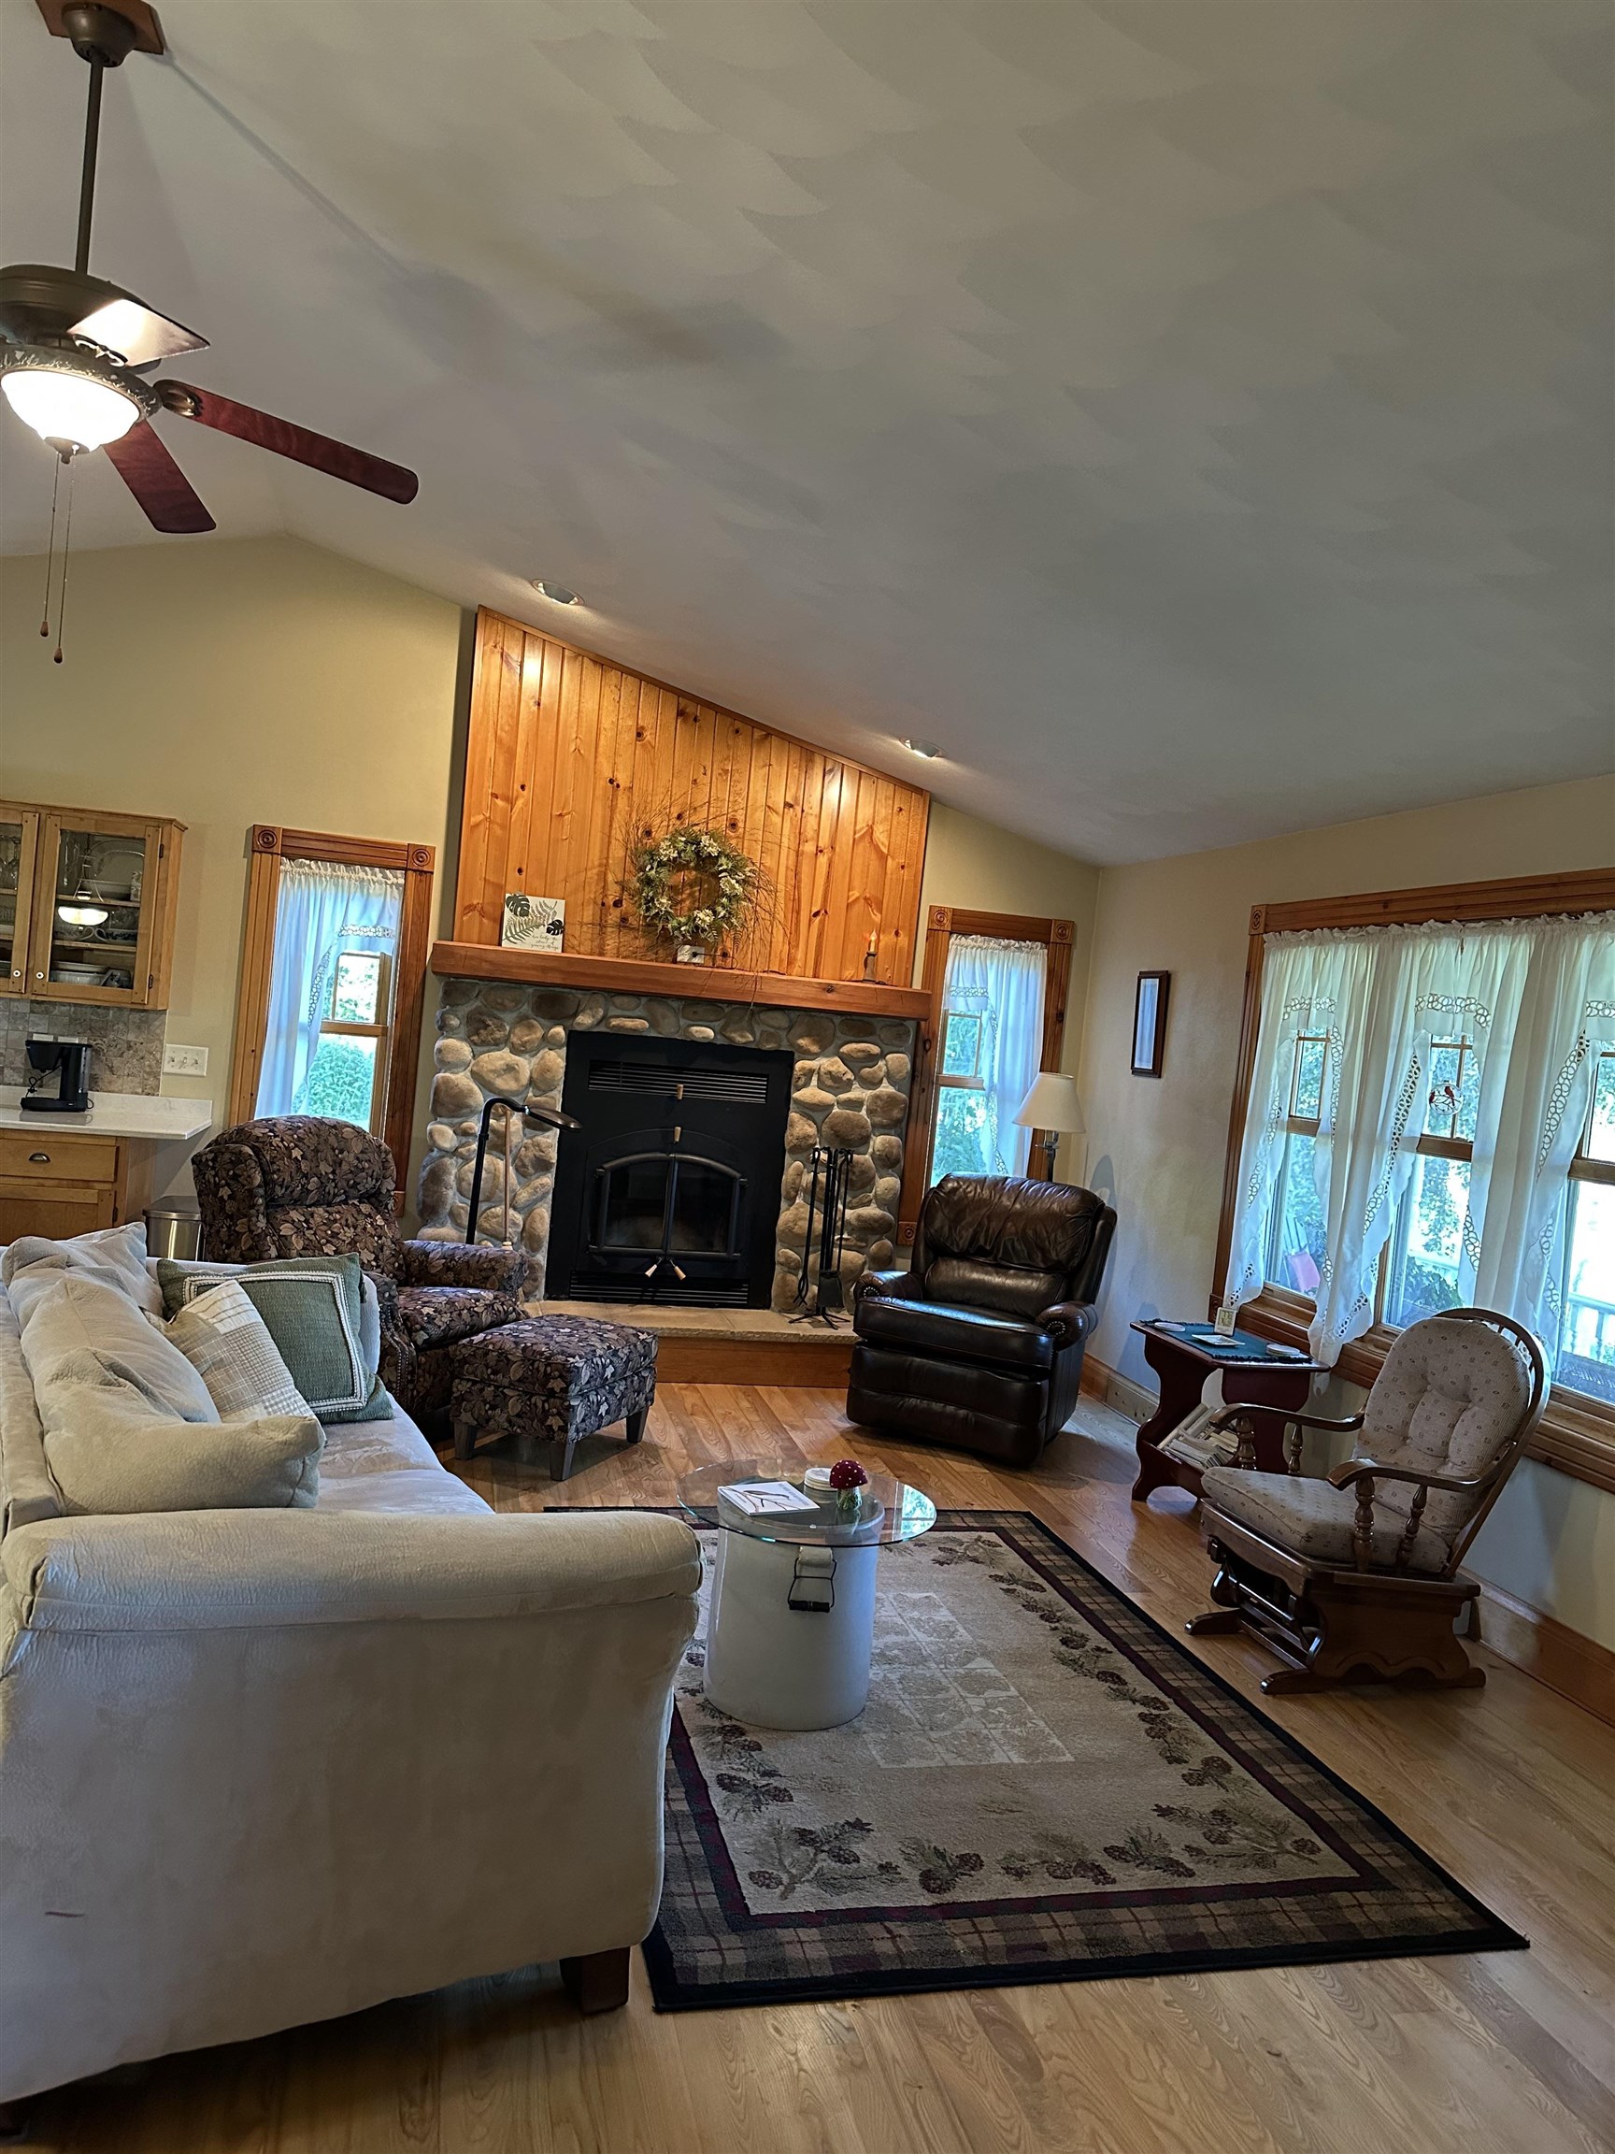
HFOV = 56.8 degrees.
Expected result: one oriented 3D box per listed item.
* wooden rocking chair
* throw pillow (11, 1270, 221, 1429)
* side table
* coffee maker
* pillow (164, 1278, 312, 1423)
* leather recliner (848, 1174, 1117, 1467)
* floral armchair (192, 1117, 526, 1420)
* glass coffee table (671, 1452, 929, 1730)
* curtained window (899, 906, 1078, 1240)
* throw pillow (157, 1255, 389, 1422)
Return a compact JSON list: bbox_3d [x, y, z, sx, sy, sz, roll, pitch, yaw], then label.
[{"bbox_3d":[1.444,1.057,3.924,0.690,0.960,0.640,5,2,-16],"label":"wooden rocking chair"},{"bbox_3d":[-1.360,0.648,2.959,0.190,0.450,0.520,-37,21,-22],"label":"throw pillow"},{"bbox_3d":[1.399,1.208,5.075,0.435,0.590,0.575,5,2,-14],"label":"side table"},{"bbox_3d":[-2.957,0.000,5.888,0.245,0.285,0.180,4,2,-22],"label":"coffee maker"},{"bbox_3d":[-1.241,0.675,3.269,0.140,0.430,0.430,-29,-1,7],"label":"pillow"},{"bbox_3d":[0.760,0.911,5.936,0.860,1.000,0.890,7,3,31],"label":"leather recliner"},{"bbox_3d":[-1.590,0.698,5.321,0.890,1.040,0.810,6,2,24],"label":"floral armchair"},{"bbox_3d":[-0.021,1.201,3.431,0.610,0.445,0.610,5,2,-14],"label":"glass coffee table"},{"bbox_3d":[0.840,0.013,6.919,0.730,1.540,0.090,5,2,-14],"label":"curtained window"},{"bbox_3d":[-1.322,0.653,3.710,0.470,0.450,0.160,-1,-34,-32],"label":"throw pillow"}]

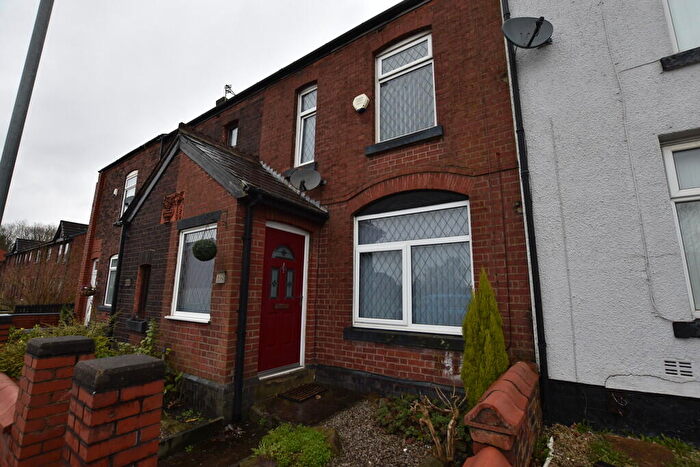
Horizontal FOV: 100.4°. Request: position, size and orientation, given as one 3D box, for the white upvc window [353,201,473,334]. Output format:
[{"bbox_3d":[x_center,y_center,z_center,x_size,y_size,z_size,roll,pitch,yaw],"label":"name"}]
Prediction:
[{"bbox_3d":[0.823,0.489,4.111,1.750,1.680,0.100,-6,-13,33],"label":"white upvc window"}]

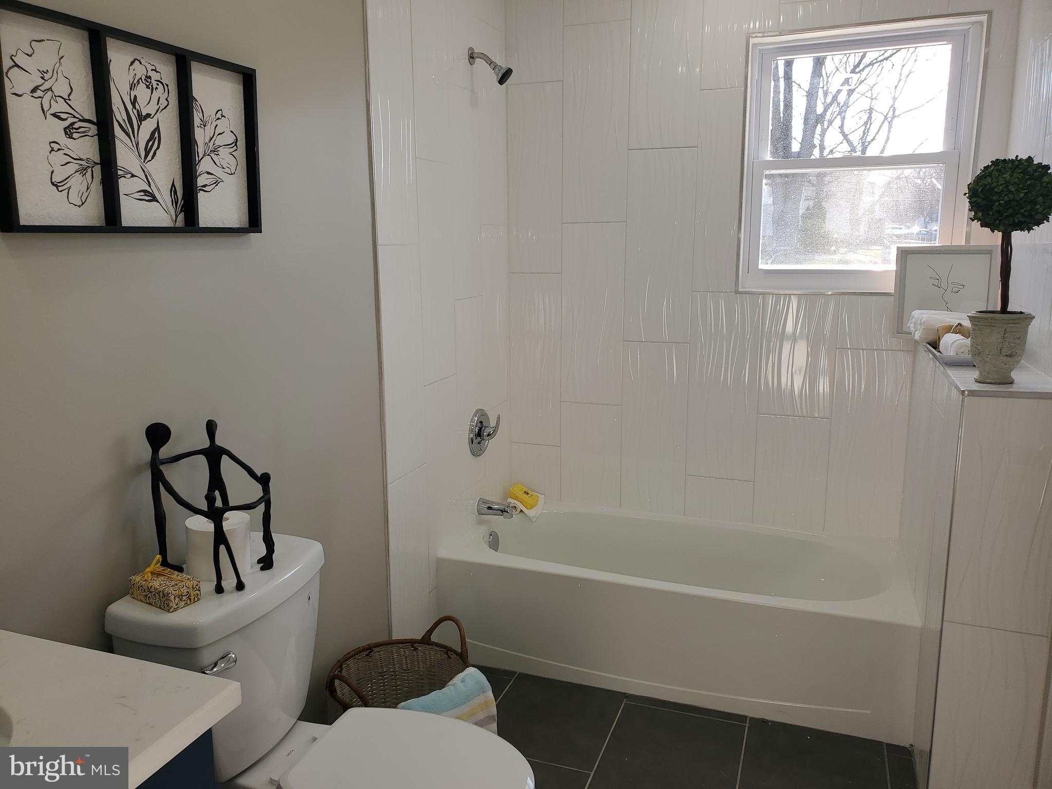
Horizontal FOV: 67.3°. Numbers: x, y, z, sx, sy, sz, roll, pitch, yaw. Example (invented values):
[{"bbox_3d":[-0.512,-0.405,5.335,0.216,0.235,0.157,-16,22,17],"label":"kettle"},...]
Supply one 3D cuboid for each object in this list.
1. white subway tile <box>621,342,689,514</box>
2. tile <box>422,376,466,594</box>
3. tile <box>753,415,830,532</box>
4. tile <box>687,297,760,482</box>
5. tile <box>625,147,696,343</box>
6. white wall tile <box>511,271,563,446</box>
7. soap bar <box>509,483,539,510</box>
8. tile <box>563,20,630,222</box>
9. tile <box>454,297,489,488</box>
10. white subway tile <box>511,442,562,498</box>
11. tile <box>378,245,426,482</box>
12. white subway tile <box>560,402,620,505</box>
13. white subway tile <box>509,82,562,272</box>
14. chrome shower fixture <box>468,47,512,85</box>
[{"bbox_3d":[0.503,0.132,3.076,0.250,0.676,0.010,4,12,20],"label":"white subway tile"},{"bbox_3d":[-0.290,0.302,2.728,0.012,0.713,0.250,4,12,20],"label":"tile"},{"bbox_3d":[0.985,0.287,2.942,0.253,0.419,0.010,4,12,20],"label":"tile"},{"bbox_3d":[0.744,-0.027,2.969,0.253,0.705,0.010,4,12,20],"label":"tile"},{"bbox_3d":[0.498,-0.545,2.936,0.250,0.703,0.010,4,12,20],"label":"tile"},{"bbox_3d":[0.040,-0.138,3.207,0.217,0.705,0.010,4,12,20],"label":"white wall tile"},{"bbox_3d":[-0.006,0.418,3.229,0.100,0.039,0.058,29,32,26],"label":"soap bar"},{"bbox_3d":[0.260,-1.006,2.952,0.253,0.705,0.010,4,12,20],"label":"tile"},{"bbox_3d":[-0.207,-0.003,2.907,0.012,0.701,0.247,4,12,20],"label":"tile"},{"bbox_3d":[0.042,0.319,3.307,0.225,0.228,0.012,4,12,20],"label":"white subway tile"},{"bbox_3d":[-0.374,-0.095,2.390,0.010,0.703,0.250,4,12,20],"label":"tile"},{"bbox_3d":[0.267,0.243,3.187,0.250,0.417,0.010,4,12,20],"label":"white subway tile"},{"bbox_3d":[0.036,-0.827,3.049,0.223,0.703,0.010,4,12,20],"label":"white subway tile"},{"bbox_3d":[-0.116,-1.128,2.713,0.152,0.133,0.064,4,12,20],"label":"chrome shower fixture"}]

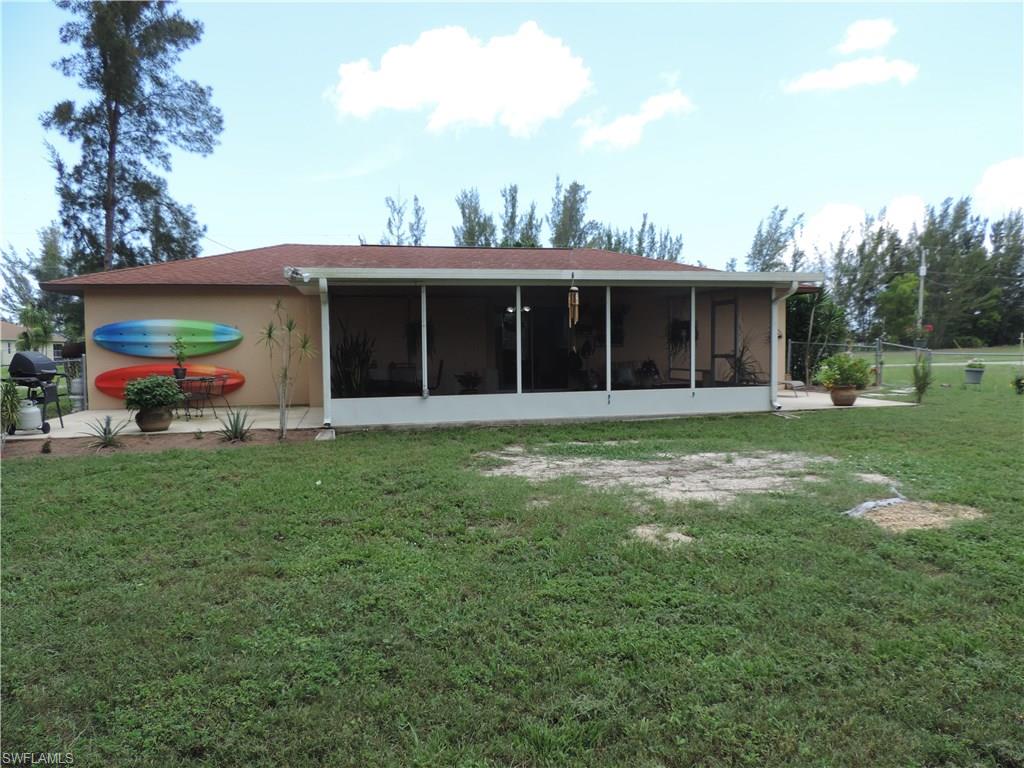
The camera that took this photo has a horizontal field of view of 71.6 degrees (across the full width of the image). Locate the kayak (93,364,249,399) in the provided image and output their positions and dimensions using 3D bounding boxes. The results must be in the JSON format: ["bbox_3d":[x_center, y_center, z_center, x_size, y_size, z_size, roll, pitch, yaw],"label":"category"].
[{"bbox_3d":[-7.005,-0.045,14.565,2.880,0.720,0.360,-1,3,-12],"label":"kayak"}]

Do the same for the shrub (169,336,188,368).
[{"bbox_3d":[-5.933,-0.556,12.650,0.340,0.550,0.340,-1,3,-12],"label":"shrub"}]

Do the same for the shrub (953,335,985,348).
[{"bbox_3d":[48.972,-4.549,76.000,3.100,1.450,2.600,-1,3,-12],"label":"shrub"}]

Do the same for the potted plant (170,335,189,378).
[{"bbox_3d":[-5.793,-0.458,12.378,0.310,0.740,0.310,-1,4,-12],"label":"potted plant"}]

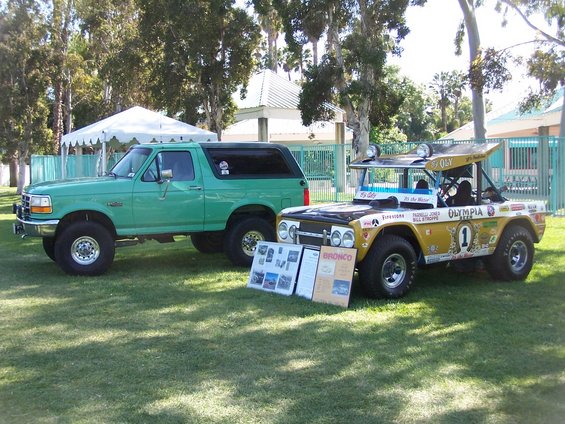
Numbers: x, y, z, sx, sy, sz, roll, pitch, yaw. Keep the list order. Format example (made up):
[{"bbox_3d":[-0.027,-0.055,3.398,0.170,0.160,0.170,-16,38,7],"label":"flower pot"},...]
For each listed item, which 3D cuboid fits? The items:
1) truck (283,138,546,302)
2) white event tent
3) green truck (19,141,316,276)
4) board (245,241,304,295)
[{"bbox_3d":[1.867,0.011,11.081,3.720,1.970,1.860,-3,4,-34],"label":"truck"},{"bbox_3d":[-3.783,-1.175,20.623,3.050,3.184,3.050,-3,4,-33],"label":"white event tent"},{"bbox_3d":[-2.036,-0.131,13.172,4.700,2.020,2.060,-2,4,-24],"label":"green truck"},{"bbox_3d":[-0.096,0.743,10.315,0.030,0.659,0.860,21,-12,-42],"label":"board"}]

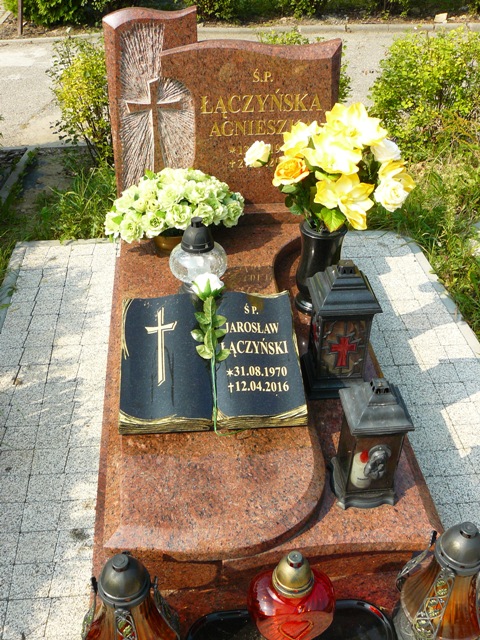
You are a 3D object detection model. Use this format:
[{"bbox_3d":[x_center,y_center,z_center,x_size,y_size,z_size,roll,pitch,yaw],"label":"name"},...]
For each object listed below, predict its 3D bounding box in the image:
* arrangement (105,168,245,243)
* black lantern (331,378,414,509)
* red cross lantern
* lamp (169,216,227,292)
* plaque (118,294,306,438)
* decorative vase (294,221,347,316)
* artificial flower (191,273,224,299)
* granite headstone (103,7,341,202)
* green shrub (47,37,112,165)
[{"bbox_3d":[-0.234,-0.416,2.377,0.450,0.210,0.330,-3,37,-5],"label":"arrangement"},{"bbox_3d":[0.306,0.268,1.557,0.145,0.335,0.150,-3,37,-5],"label":"black lantern"},{"bbox_3d":[0.281,0.008,1.856,0.190,0.395,0.190,-3,37,-5],"label":"red cross lantern"},{"bbox_3d":[-0.137,-0.207,2.162,0.178,0.285,0.178,-3,37,-5],"label":"lamp"},{"bbox_3d":[-0.080,0.110,1.835,0.482,0.090,0.388,-2,49,-4],"label":"plaque"},{"bbox_3d":[0.265,-0.174,2.192,0.145,0.285,0.145,-3,37,-5],"label":"decorative vase"},{"bbox_3d":[-0.095,-0.101,1.940,0.095,0.080,0.075,-7,57,-10],"label":"artificial flower"},{"bbox_3d":[-0.046,-0.769,2.454,0.835,0.690,0.120,-3,33,-5],"label":"granite headstone"},{"bbox_3d":[-0.748,-1.129,3.477,0.520,0.660,0.500,-3,37,-5],"label":"green shrub"}]

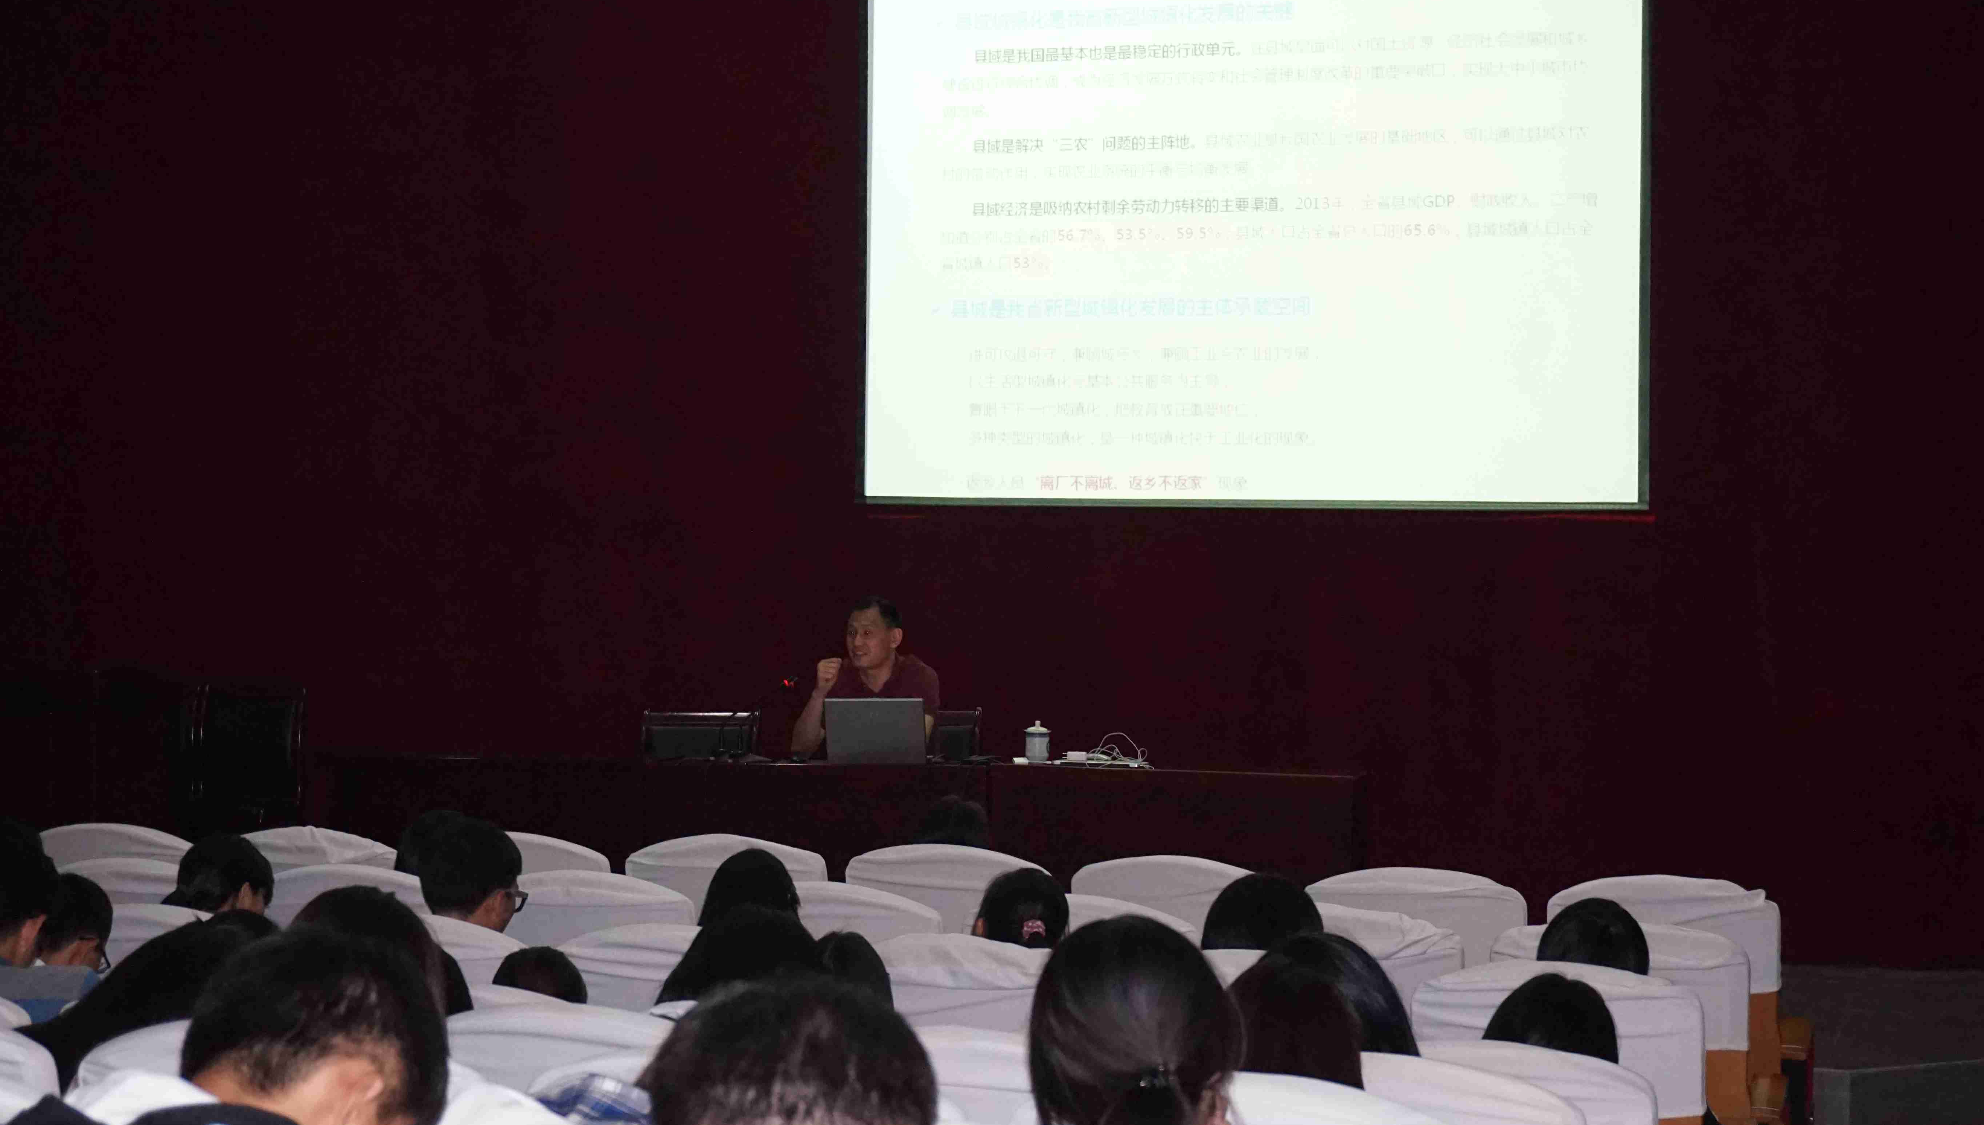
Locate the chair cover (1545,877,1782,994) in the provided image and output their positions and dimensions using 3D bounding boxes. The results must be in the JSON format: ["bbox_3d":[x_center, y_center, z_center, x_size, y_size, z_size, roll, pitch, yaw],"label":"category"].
[{"bbox_3d":[1.616,0.898,8.100,0.545,0.270,0.170,0,1,17],"label":"chair cover"}]

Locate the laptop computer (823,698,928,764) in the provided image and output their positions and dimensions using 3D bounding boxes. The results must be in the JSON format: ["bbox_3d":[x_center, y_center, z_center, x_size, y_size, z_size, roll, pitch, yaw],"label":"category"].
[{"bbox_3d":[-0.346,0.558,11.199,0.345,0.225,0.310,0,1,14],"label":"laptop computer"}]

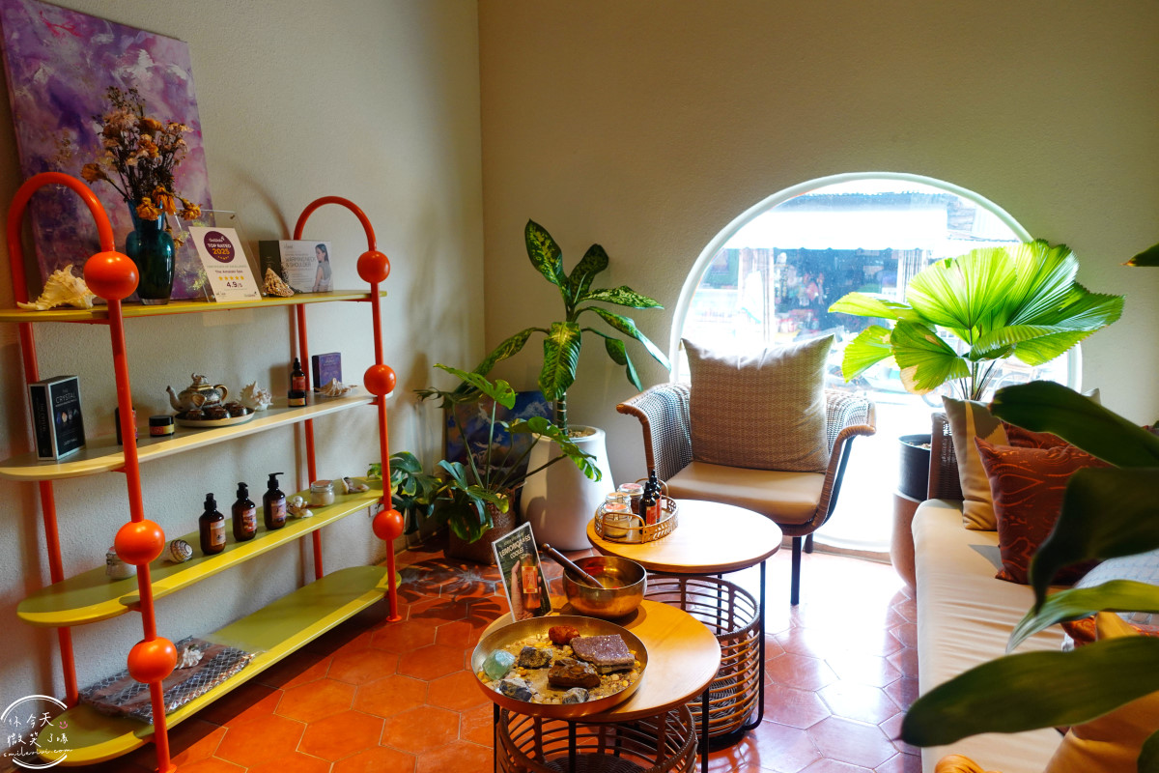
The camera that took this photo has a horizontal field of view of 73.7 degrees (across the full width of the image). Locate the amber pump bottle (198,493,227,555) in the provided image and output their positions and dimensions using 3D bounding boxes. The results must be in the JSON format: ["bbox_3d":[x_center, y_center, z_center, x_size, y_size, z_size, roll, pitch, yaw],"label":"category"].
[{"bbox_3d":[-0.972,0.358,2.032,0.064,0.155,0.064,5,11,27],"label":"amber pump bottle"}]

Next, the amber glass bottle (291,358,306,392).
[{"bbox_3d":[-0.885,-0.020,2.425,0.041,0.128,0.041,-4,10,-25],"label":"amber glass bottle"}]

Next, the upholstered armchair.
[{"bbox_3d":[0.654,0.387,2.990,0.910,0.700,0.670,4,10,25],"label":"upholstered armchair"}]

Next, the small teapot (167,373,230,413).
[{"bbox_3d":[-1.088,0.018,2.200,0.095,0.106,0.158,7,12,38],"label":"small teapot"}]

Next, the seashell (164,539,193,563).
[{"bbox_3d":[-1.034,0.424,1.995,0.072,0.052,0.056,2,10,15],"label":"seashell"}]

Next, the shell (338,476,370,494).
[{"bbox_3d":[-0.779,0.341,2.670,0.100,0.048,0.060,-4,10,-23],"label":"shell"}]

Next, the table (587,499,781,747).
[{"bbox_3d":[0.271,0.620,2.060,0.492,0.504,0.492,-1,9,-5],"label":"table"}]

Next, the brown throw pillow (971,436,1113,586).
[{"bbox_3d":[1.246,0.318,1.909,0.420,0.400,0.150,0,-12,25],"label":"brown throw pillow"}]

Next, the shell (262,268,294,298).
[{"bbox_3d":[-0.927,-0.320,2.380,0.090,0.085,0.080,-4,10,-23],"label":"shell"}]

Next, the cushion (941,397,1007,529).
[{"bbox_3d":[1.330,0.230,2.340,0.460,0.430,0.150,2,-3,10],"label":"cushion"}]

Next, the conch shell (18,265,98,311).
[{"bbox_3d":[-1.175,-0.222,1.740,0.160,0.102,0.105,-3,10,-15],"label":"conch shell"}]

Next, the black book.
[{"bbox_3d":[-1.184,0.070,1.756,0.041,0.169,0.120,-1,9,-5],"label":"black book"}]

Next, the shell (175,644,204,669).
[{"bbox_3d":[-1.203,0.820,2.368,0.093,0.052,0.070,-9,12,-40],"label":"shell"}]

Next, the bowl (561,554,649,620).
[{"bbox_3d":[0.056,0.437,1.660,0.178,0.083,0.178,0,9,0],"label":"bowl"}]

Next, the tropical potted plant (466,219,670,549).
[{"bbox_3d":[-0.047,-0.010,3.259,0.790,1.400,0.660,4,10,25],"label":"tropical potted plant"}]

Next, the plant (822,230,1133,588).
[{"bbox_3d":[1.355,0.150,2.660,0.930,1.280,0.800,4,10,25],"label":"plant"}]

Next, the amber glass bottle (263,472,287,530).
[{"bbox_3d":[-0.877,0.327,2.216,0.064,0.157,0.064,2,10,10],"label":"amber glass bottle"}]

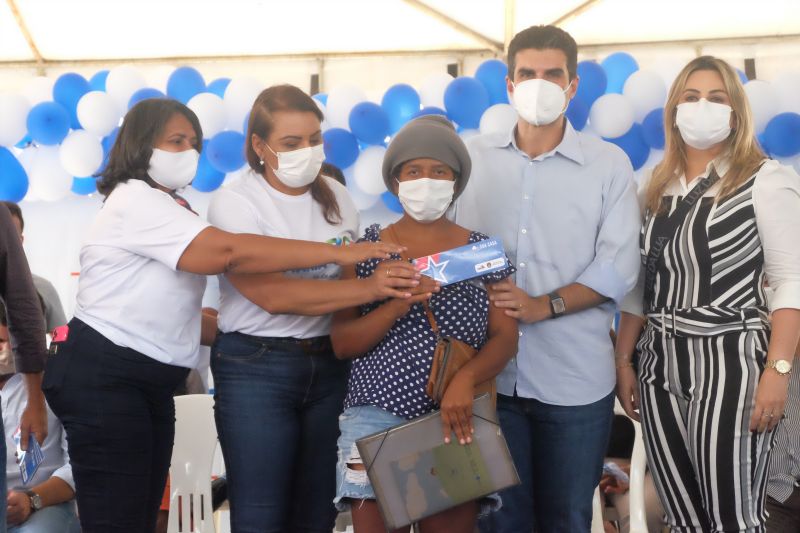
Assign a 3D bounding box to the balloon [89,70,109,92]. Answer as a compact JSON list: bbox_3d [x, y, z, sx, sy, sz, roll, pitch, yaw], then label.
[{"bbox_3d":[-1.298,-0.773,7.447,0.188,0.206,0.197,0,-4,0],"label":"balloon"}]

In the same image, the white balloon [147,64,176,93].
[{"bbox_3d":[-1.070,-0.787,7.411,0.187,0.213,0.187,0,-4,0],"label":"white balloon"}]

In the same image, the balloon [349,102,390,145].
[{"bbox_3d":[-0.125,-0.605,7.061,0.180,0.186,0.202,0,-4,0],"label":"balloon"}]

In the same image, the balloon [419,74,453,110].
[{"bbox_3d":[0.189,-0.806,7.950,0.186,0.224,0.200,-1,-3,0],"label":"balloon"}]

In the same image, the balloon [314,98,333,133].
[{"bbox_3d":[-0.435,-0.688,7.750,0.205,0.214,0.220,-1,-3,0],"label":"balloon"}]

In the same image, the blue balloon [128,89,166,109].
[{"bbox_3d":[-1.185,-0.740,7.850,0.193,0.207,0.210,-1,-3,0],"label":"blue balloon"}]

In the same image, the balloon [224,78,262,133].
[{"bbox_3d":[-0.669,-0.701,7.210,0.190,0.238,0.190,0,-4,0],"label":"balloon"}]

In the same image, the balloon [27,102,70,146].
[{"bbox_3d":[-1.622,-0.656,7.700,0.203,0.203,0.230,-1,-3,0],"label":"balloon"}]

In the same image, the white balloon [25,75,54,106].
[{"bbox_3d":[-1.716,-0.807,8.000,0.187,0.206,0.210,-1,-3,0],"label":"white balloon"}]

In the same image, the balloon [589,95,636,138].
[{"bbox_3d":[0.880,-0.621,6.889,0.189,0.186,0.211,0,-4,0],"label":"balloon"}]

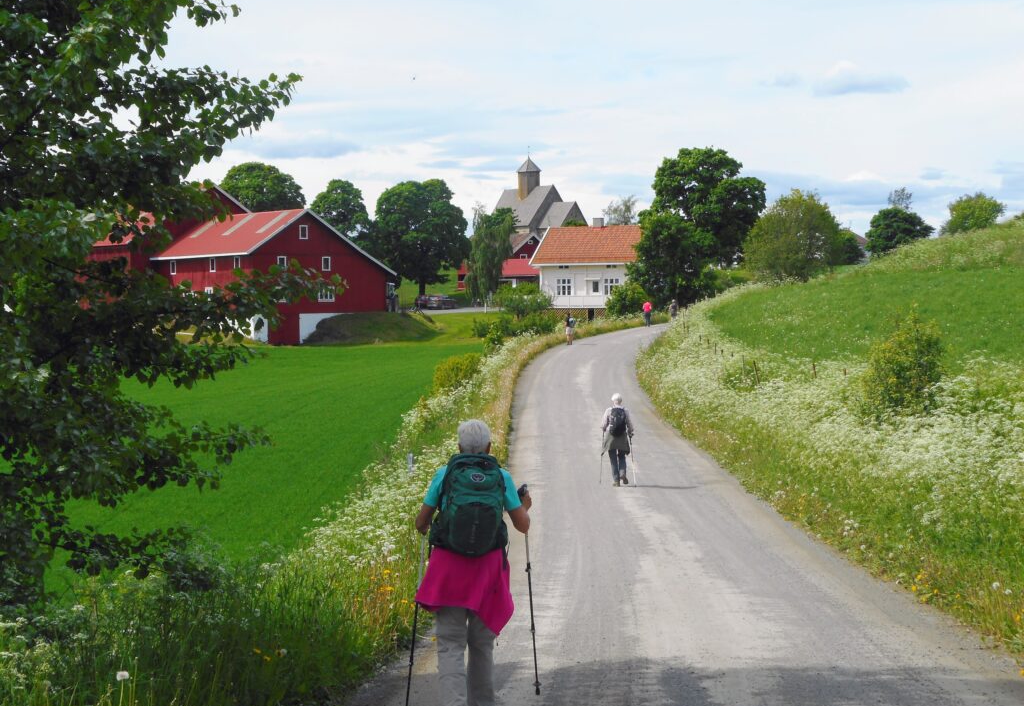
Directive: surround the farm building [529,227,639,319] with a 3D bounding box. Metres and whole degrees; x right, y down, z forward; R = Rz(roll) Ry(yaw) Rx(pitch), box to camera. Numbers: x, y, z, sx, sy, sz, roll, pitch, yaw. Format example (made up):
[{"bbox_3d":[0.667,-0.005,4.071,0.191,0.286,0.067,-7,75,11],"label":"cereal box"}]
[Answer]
[{"bbox_3d":[7.450,-6.550,166.000,9.700,7.900,8.100,0,1,23],"label":"farm building"}]

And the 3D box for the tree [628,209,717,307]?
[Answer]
[{"bbox_3d":[12.228,-7.123,151.000,6.600,7.620,6.600,0,1,0],"label":"tree"}]

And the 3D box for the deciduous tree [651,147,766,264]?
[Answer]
[{"bbox_3d":[17.052,-11.238,172.000,10.000,13.190,10.000,0,1,0],"label":"deciduous tree"}]

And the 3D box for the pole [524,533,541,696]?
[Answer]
[{"bbox_3d":[0.110,1.305,10.850,0.060,1.210,0.060,-4,9,0],"label":"pole"}]

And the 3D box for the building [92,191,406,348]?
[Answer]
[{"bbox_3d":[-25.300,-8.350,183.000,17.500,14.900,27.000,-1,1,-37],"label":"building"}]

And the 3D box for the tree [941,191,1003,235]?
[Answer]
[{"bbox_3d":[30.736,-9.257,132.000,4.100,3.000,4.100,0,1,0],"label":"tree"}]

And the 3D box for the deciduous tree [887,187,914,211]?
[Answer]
[{"bbox_3d":[43.123,-15.207,220.000,3.400,6.330,3.400,0,1,0],"label":"deciduous tree"}]

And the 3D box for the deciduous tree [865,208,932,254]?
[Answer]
[{"bbox_3d":[36.169,-10.781,185.000,6.100,5.600,6.100,0,1,0],"label":"deciduous tree"}]

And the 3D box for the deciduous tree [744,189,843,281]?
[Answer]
[{"bbox_3d":[20.594,-8.523,145.000,7.100,6.880,7.100,0,1,0],"label":"deciduous tree"}]

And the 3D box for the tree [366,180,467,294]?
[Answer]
[{"bbox_3d":[-11.685,-13.441,240.000,12.300,15.140,12.300,0,1,0],"label":"tree"}]

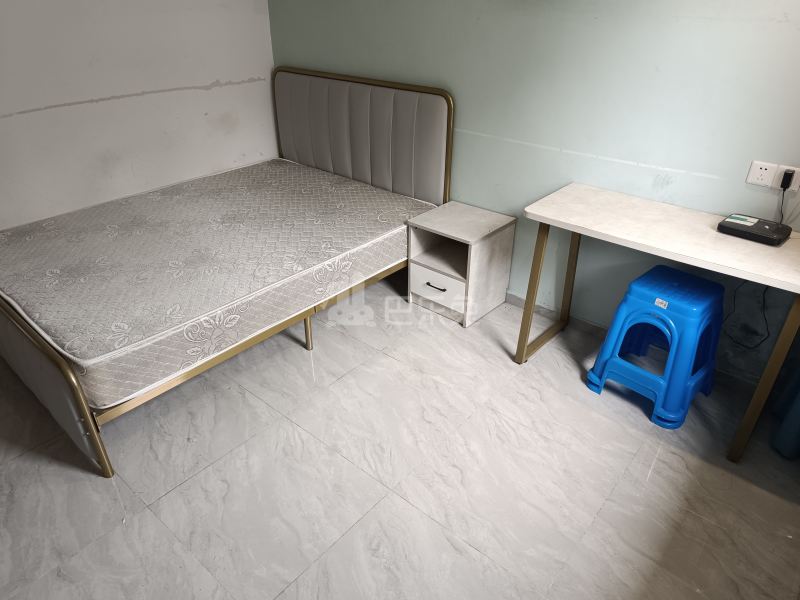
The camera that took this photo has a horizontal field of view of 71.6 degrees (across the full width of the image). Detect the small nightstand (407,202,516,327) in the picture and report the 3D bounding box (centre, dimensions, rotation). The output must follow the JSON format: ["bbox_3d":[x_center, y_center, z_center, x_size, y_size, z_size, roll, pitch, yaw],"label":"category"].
[{"bbox_3d":[0.322,-0.199,2.994,0.400,0.483,0.389,24,38,35],"label":"small nightstand"}]

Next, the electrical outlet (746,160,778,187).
[{"bbox_3d":[1.376,-0.478,2.108,0.086,0.086,0.012,23,37,34],"label":"electrical outlet"}]

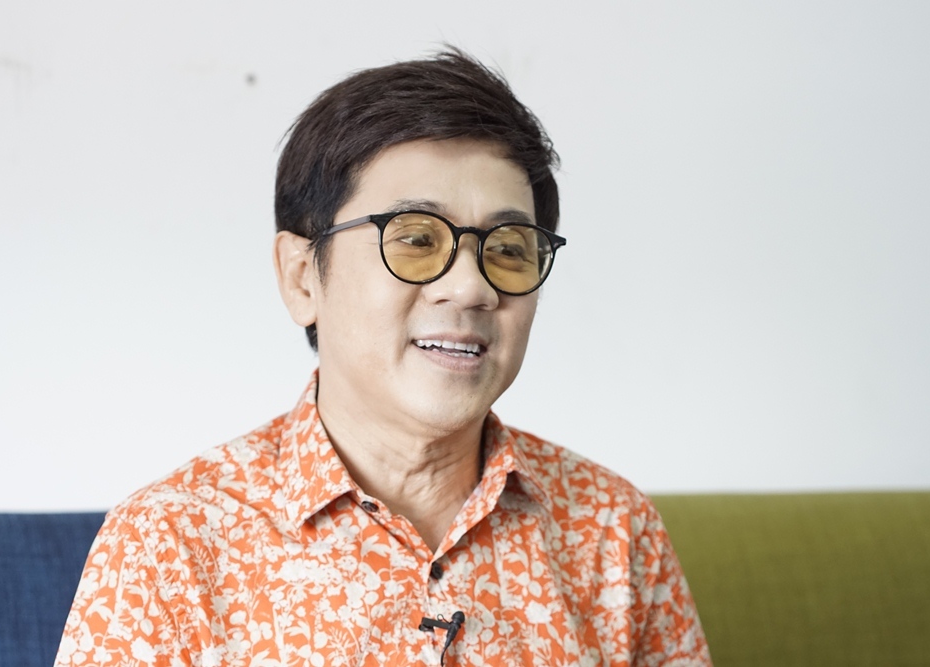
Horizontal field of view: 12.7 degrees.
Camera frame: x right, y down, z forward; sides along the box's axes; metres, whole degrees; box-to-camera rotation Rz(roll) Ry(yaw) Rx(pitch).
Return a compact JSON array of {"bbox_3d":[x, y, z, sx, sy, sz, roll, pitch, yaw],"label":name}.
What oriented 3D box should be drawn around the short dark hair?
[{"bbox_3d":[-0.031,-0.086,2.730,0.180,0.195,0.210,5,-6,-26],"label":"short dark hair"}]

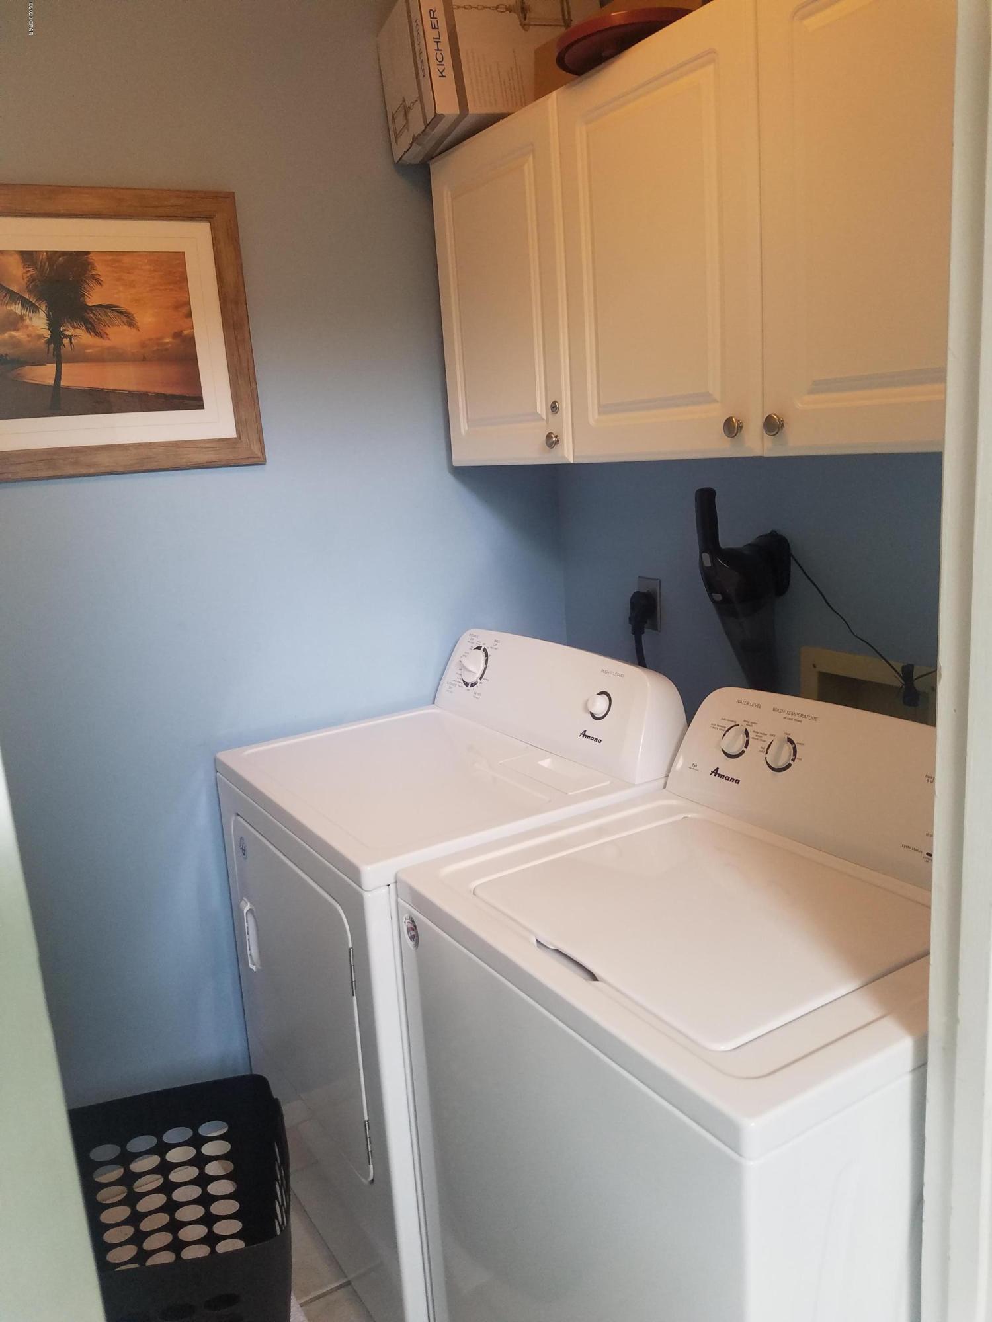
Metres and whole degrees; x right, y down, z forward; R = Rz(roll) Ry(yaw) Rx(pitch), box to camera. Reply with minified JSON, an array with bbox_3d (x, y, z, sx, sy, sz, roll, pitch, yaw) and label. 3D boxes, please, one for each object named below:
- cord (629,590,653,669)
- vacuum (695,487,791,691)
[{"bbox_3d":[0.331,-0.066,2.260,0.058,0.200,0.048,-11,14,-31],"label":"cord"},{"bbox_3d":[0.468,-0.108,1.901,0.184,0.435,0.110,-11,14,-31],"label":"vacuum"}]

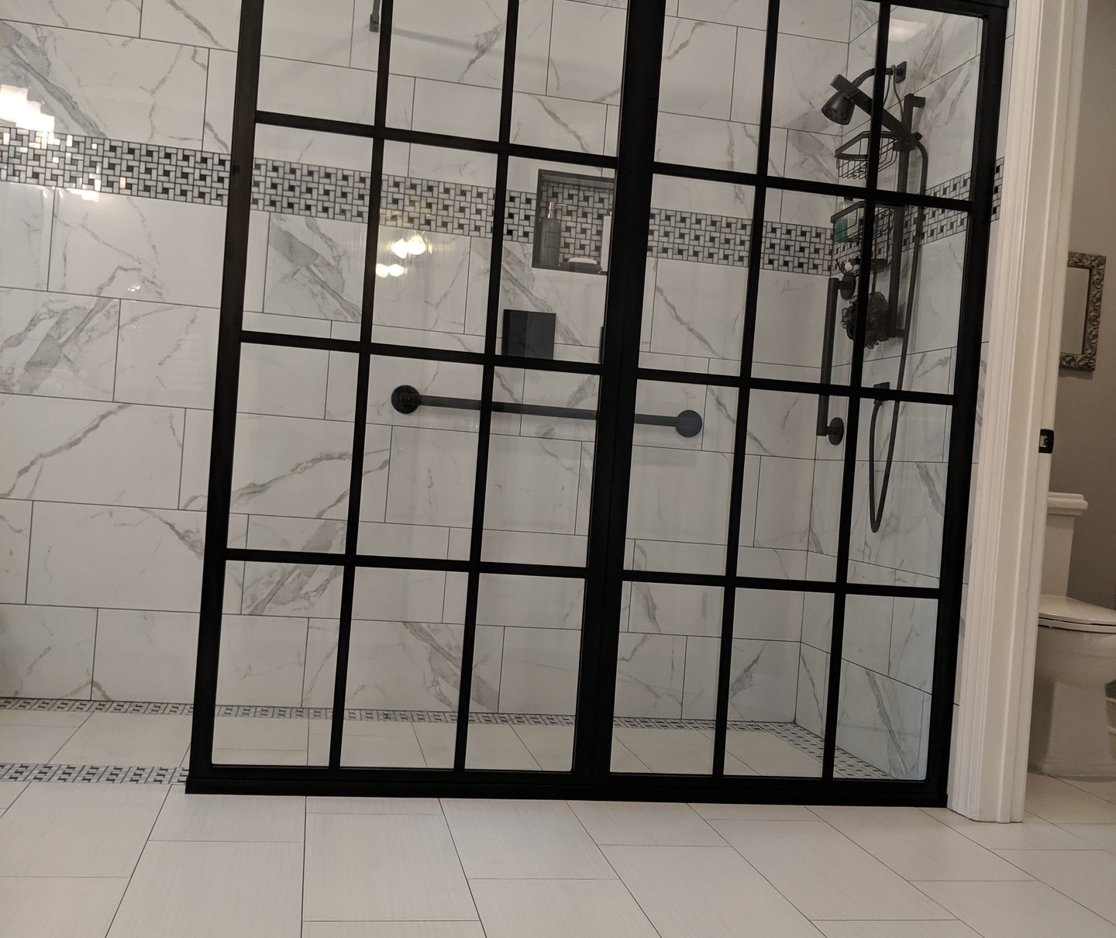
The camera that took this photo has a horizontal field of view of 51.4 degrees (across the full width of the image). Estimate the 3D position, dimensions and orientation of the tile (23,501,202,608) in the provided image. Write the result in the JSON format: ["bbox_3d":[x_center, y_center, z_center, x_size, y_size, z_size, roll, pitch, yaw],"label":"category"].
[{"bbox_3d":[-1.250,0.269,3.469,0.610,0.303,0.010,4,0,-12],"label":"tile"}]

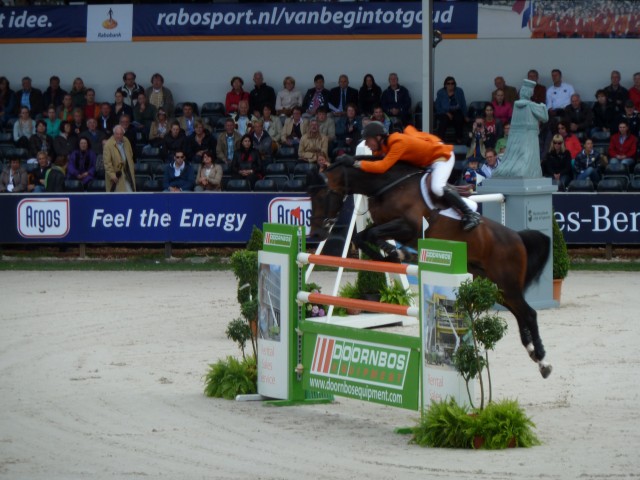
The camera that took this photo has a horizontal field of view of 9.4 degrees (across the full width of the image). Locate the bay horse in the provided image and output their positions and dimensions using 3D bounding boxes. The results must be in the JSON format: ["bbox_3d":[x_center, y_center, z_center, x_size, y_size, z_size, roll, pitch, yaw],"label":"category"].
[{"bbox_3d":[1.111,0.244,38.700,2.650,1.850,0.700,12,-2,-20],"label":"bay horse"}]

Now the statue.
[{"bbox_3d":[2.861,-1.591,55.400,0.600,1.430,0.620,2,3,37],"label":"statue"}]

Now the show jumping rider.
[{"bbox_3d":[0.900,-0.631,38.600,1.250,1.100,0.700,-1,3,-20],"label":"show jumping rider"}]

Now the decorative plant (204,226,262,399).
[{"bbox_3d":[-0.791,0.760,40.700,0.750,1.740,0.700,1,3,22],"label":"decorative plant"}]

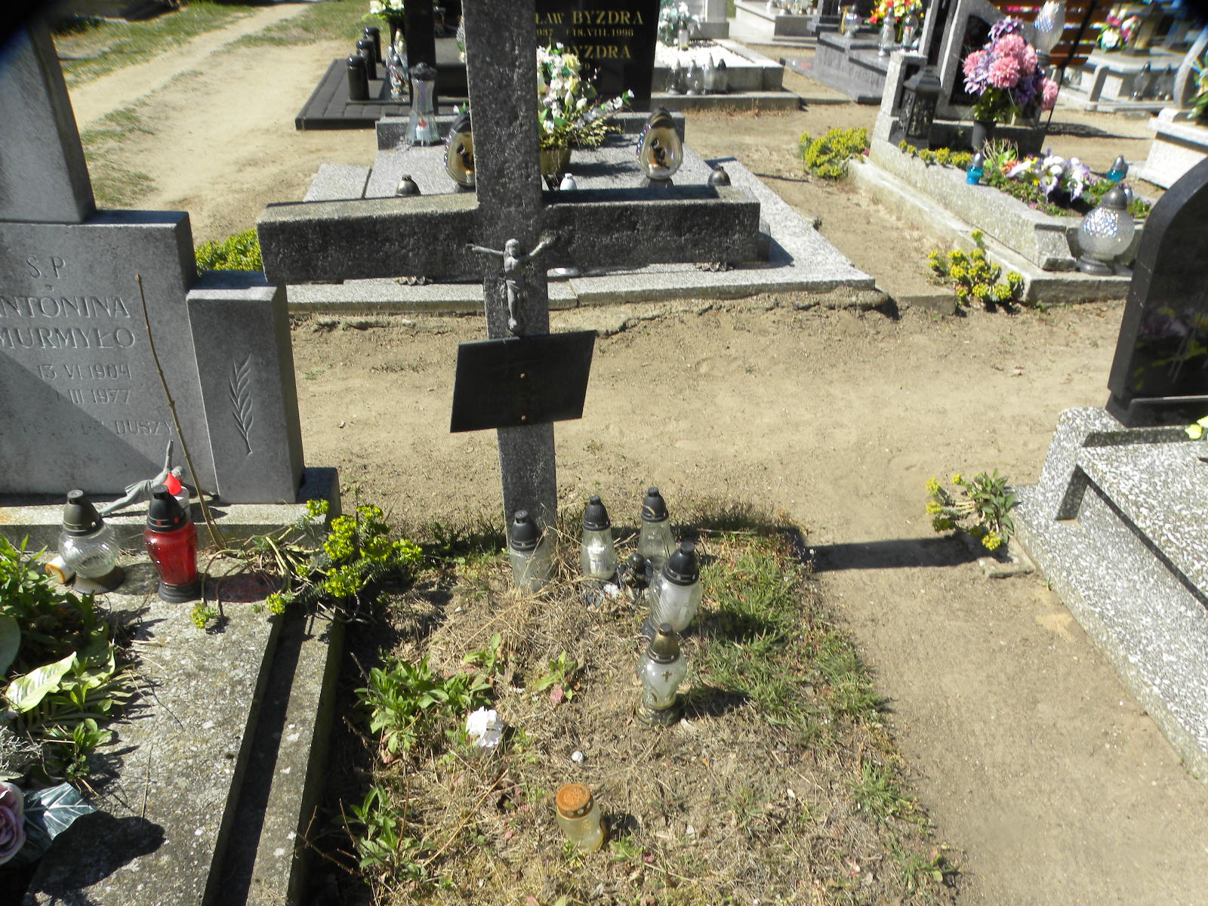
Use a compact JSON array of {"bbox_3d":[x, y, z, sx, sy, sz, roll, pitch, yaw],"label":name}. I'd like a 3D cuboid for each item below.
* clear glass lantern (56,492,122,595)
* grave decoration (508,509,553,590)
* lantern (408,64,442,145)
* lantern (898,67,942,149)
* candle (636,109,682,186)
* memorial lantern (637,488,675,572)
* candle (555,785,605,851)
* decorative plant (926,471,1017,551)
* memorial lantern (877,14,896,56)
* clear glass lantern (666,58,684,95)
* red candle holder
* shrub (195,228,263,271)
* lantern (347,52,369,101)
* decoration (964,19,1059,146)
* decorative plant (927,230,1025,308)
[{"bbox_3d":[-1.137,0.190,1.998,0.129,0.239,0.129,-14,37,-30],"label":"clear glass lantern"},{"bbox_3d":[-0.194,0.247,2.292,0.105,0.230,0.105,-8,32,-6],"label":"grave decoration"},{"bbox_3d":[-1.004,-1.895,4.944,0.175,0.400,0.175,-5,32,-9],"label":"lantern"},{"bbox_3d":[1.911,-2.076,5.460,0.190,0.450,0.190,-3,31,-8],"label":"lantern"},{"bbox_3d":[0.298,-1.611,4.780,0.220,0.380,0.180,-3,31,-8],"label":"candle"},{"bbox_3d":[0.138,0.200,2.358,0.096,0.245,0.096,-2,32,3],"label":"memorial lantern"},{"bbox_3d":[-0.047,0.683,1.688,0.075,0.135,0.075,-10,31,6],"label":"candle"},{"bbox_3d":[0.999,0.138,2.445,0.240,0.170,0.220,-2,31,-8],"label":"decorative plant"},{"bbox_3d":[2.299,-3.431,7.416,0.120,0.310,0.120,9,33,13],"label":"memorial lantern"},{"bbox_3d":[0.592,-3.109,7.496,0.130,0.260,0.130,-2,31,-8],"label":"clear glass lantern"},{"bbox_3d":[-0.936,0.194,1.957,0.114,0.280,0.114,-10,36,-26],"label":"red candle holder"},{"bbox_3d":[-1.580,-0.847,3.850,0.420,0.250,0.400,-2,31,-8],"label":"shrub"},{"bbox_3d":[-1.827,-2.790,6.755,0.145,0.315,0.145,-2,31,-8],"label":"lantern"},{"bbox_3d":[2.370,-2.160,5.300,0.570,0.710,0.460,-2,31,-8],"label":"decoration"},{"bbox_3d":[1.658,-0.829,4.009,0.420,0.270,0.360,-2,31,-8],"label":"decorative plant"}]

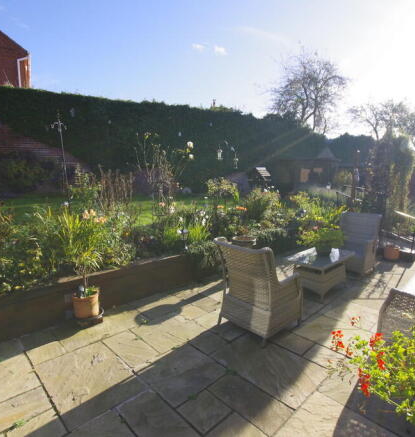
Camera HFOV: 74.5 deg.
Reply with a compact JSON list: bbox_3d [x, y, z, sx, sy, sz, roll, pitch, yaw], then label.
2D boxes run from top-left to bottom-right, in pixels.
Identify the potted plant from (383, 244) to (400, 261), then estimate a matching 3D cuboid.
[{"bbox_3d":[3.935,0.698,5.789,0.290,0.300,0.290,0,7,0],"label":"potted plant"}]

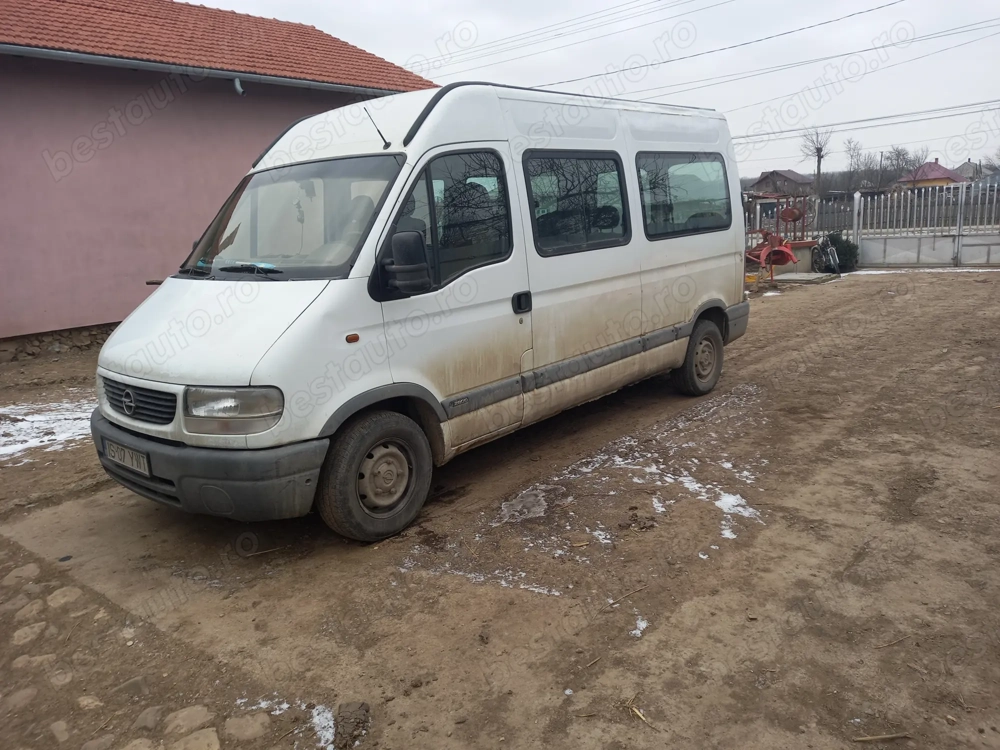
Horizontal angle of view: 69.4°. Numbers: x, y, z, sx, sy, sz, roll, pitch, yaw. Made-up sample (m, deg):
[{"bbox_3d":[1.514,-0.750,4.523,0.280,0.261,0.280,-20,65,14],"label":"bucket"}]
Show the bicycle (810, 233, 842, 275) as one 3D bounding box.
[{"bbox_3d":[7.460,-2.792,16.500,0.580,1.020,1.650,-4,13,-4],"label":"bicycle"}]

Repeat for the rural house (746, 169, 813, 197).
[{"bbox_3d":[40.290,-26.313,103.000,7.500,6.000,9.000,7,15,38],"label":"rural house"}]

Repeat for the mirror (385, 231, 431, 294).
[{"bbox_3d":[-0.471,-0.575,3.688,0.205,0.310,0.115,9,17,42],"label":"mirror"}]

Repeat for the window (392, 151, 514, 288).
[{"bbox_3d":[-0.244,-0.881,4.061,0.070,0.760,0.930,0,12,44],"label":"window"}]

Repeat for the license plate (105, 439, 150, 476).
[{"bbox_3d":[-1.972,0.420,3.821,0.520,0.112,0.020,8,17,41],"label":"license plate"}]

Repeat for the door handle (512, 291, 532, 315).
[{"bbox_3d":[0.140,-0.455,4.542,0.040,0.127,0.165,9,17,42],"label":"door handle"}]

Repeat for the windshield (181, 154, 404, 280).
[{"bbox_3d":[-1.319,-0.890,4.255,1.720,0.860,0.150,9,-19,42],"label":"windshield"}]

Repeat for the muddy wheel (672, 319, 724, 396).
[{"bbox_3d":[1.812,-0.160,6.580,0.220,0.685,0.685,9,17,42],"label":"muddy wheel"}]

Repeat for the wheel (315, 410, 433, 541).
[{"bbox_3d":[-0.671,0.548,3.945,0.225,0.690,0.690,8,16,38],"label":"wheel"}]

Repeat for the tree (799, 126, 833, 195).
[{"bbox_3d":[16.680,-10.444,38.000,1.850,5.100,1.850,2,14,22],"label":"tree"}]

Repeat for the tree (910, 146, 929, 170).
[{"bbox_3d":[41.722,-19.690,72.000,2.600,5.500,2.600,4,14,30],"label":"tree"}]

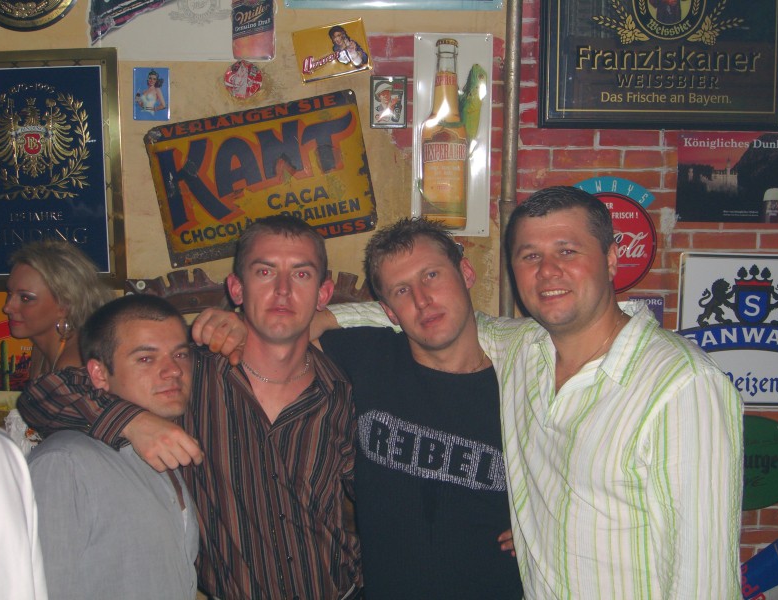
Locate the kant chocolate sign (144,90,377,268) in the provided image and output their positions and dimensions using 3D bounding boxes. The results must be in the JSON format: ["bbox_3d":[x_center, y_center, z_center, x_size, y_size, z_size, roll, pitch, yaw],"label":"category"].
[{"bbox_3d":[-0.345,-0.329,3.580,0.581,0.384,0.010,-10,5,1],"label":"kant chocolate sign"}]

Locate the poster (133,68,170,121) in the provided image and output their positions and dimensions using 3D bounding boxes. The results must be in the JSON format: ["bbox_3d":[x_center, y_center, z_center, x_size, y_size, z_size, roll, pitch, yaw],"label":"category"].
[{"bbox_3d":[-0.642,-0.556,3.563,0.099,0.141,0.006,0,5,0],"label":"poster"}]

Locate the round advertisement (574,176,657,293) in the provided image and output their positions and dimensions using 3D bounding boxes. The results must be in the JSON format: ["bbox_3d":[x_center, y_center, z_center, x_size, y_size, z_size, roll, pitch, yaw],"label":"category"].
[{"bbox_3d":[0.594,-0.174,3.593,0.279,0.319,0.010,0,5,0],"label":"round advertisement"}]

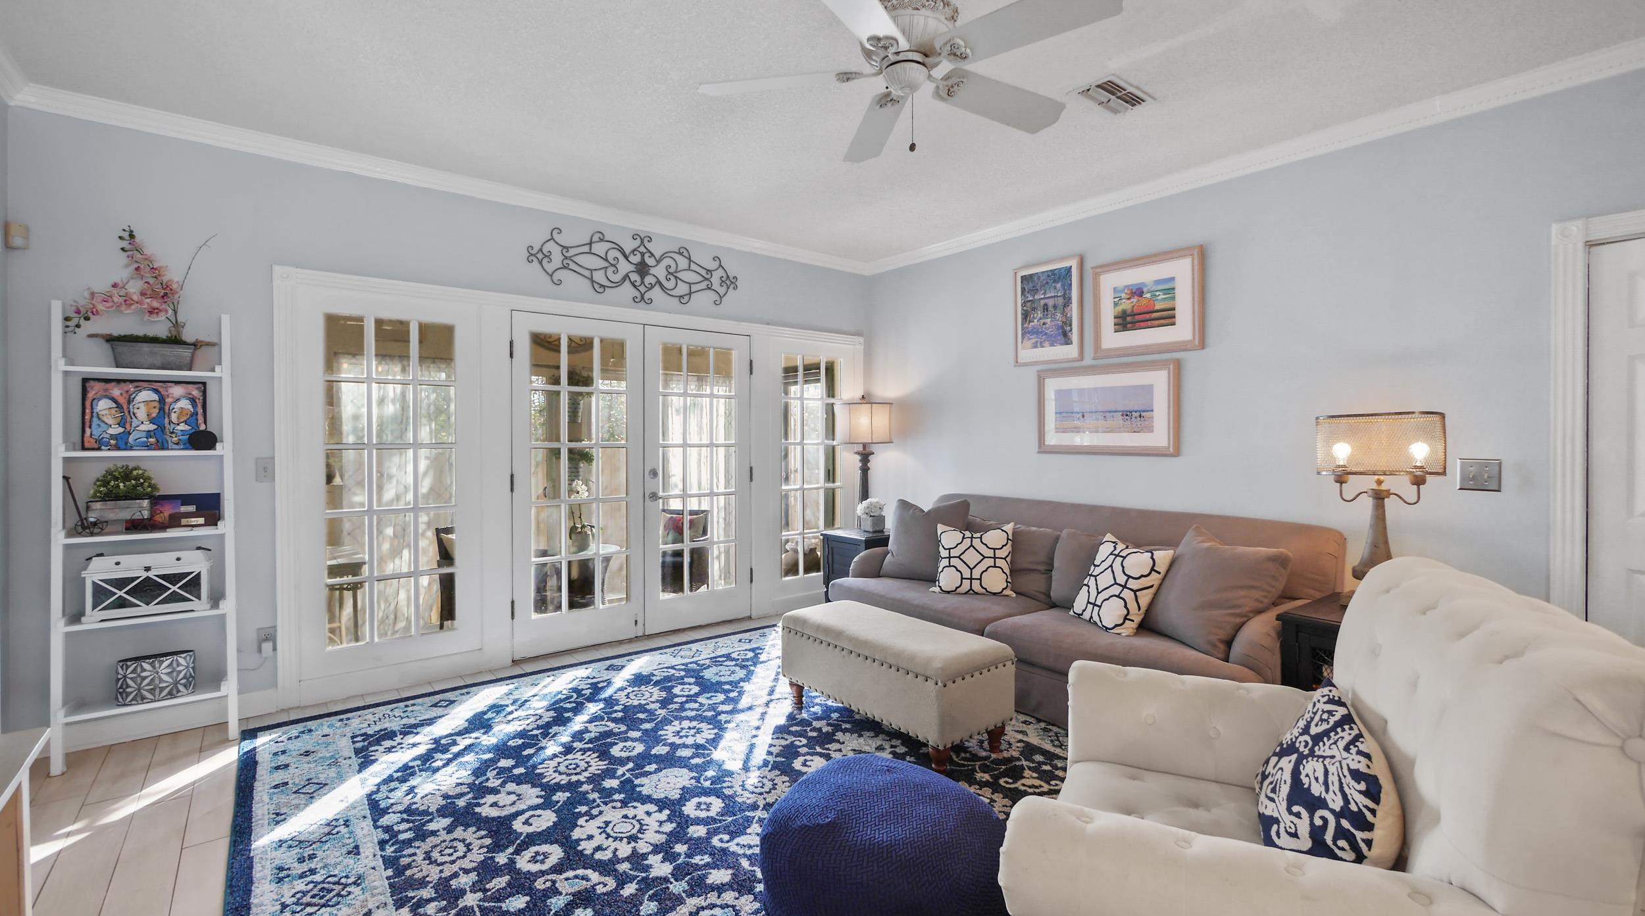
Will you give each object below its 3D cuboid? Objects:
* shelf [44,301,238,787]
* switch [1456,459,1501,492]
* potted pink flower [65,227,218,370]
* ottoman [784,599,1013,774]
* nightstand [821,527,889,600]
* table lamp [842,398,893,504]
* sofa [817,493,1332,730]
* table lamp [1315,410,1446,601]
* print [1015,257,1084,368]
[{"bbox_3d":[-2.815,0.295,2.784,0.550,1.840,0.310,-1,3,-38],"label":"shelf"},{"bbox_3d":[2.577,0.069,2.612,0.012,0.125,0.125,-1,3,-38],"label":"switch"},{"bbox_3d":[-2.837,-0.678,2.775,0.455,0.585,0.180,-1,3,-38],"label":"potted pink flower"},{"bbox_3d":[0.314,1.001,3.088,0.480,0.430,1.020,-2,3,-40],"label":"ottoman"},{"bbox_3d":[0.287,0.853,4.814,0.420,0.605,0.460,2,3,43],"label":"nightstand"},{"bbox_3d":[0.303,0.054,4.834,0.430,0.990,0.430,0,2,0],"label":"table lamp"},{"bbox_3d":[1.178,0.737,3.563,0.980,0.930,2.340,-1,3,-38],"label":"sofa"},{"bbox_3d":[2.166,0.209,2.600,0.200,0.770,0.400,-1,3,-38],"label":"table lamp"},{"bbox_3d":[1.384,-0.896,4.130,0.035,0.625,0.465,-1,3,-38],"label":"print"}]

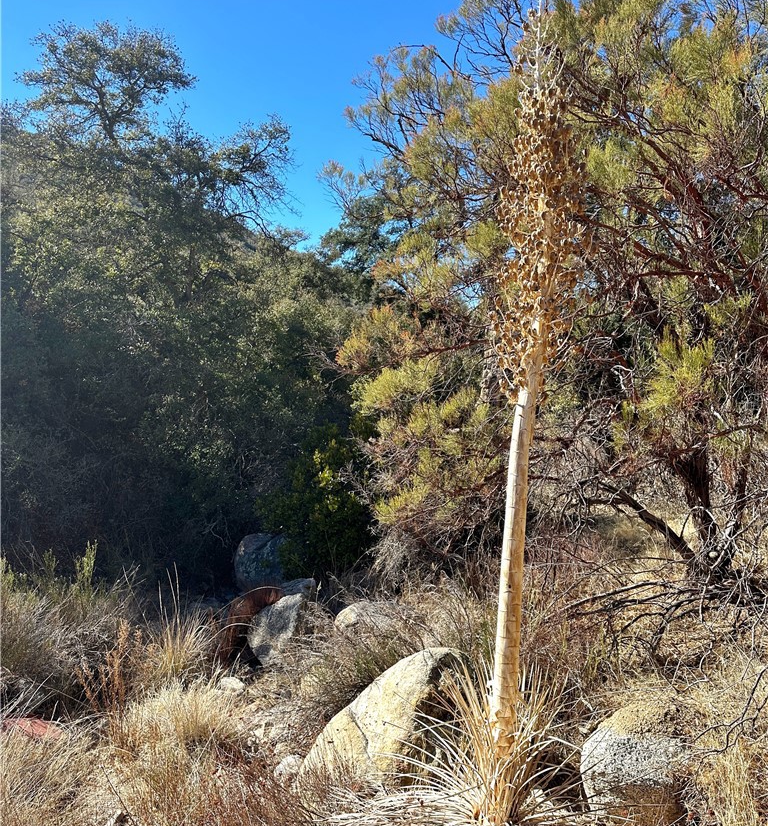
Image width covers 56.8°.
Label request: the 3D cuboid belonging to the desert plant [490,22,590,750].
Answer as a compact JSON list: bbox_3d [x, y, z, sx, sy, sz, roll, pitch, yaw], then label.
[{"bbox_3d":[0.598,-0.107,2.750,0.375,2.860,0.360,3,0,0],"label":"desert plant"}]

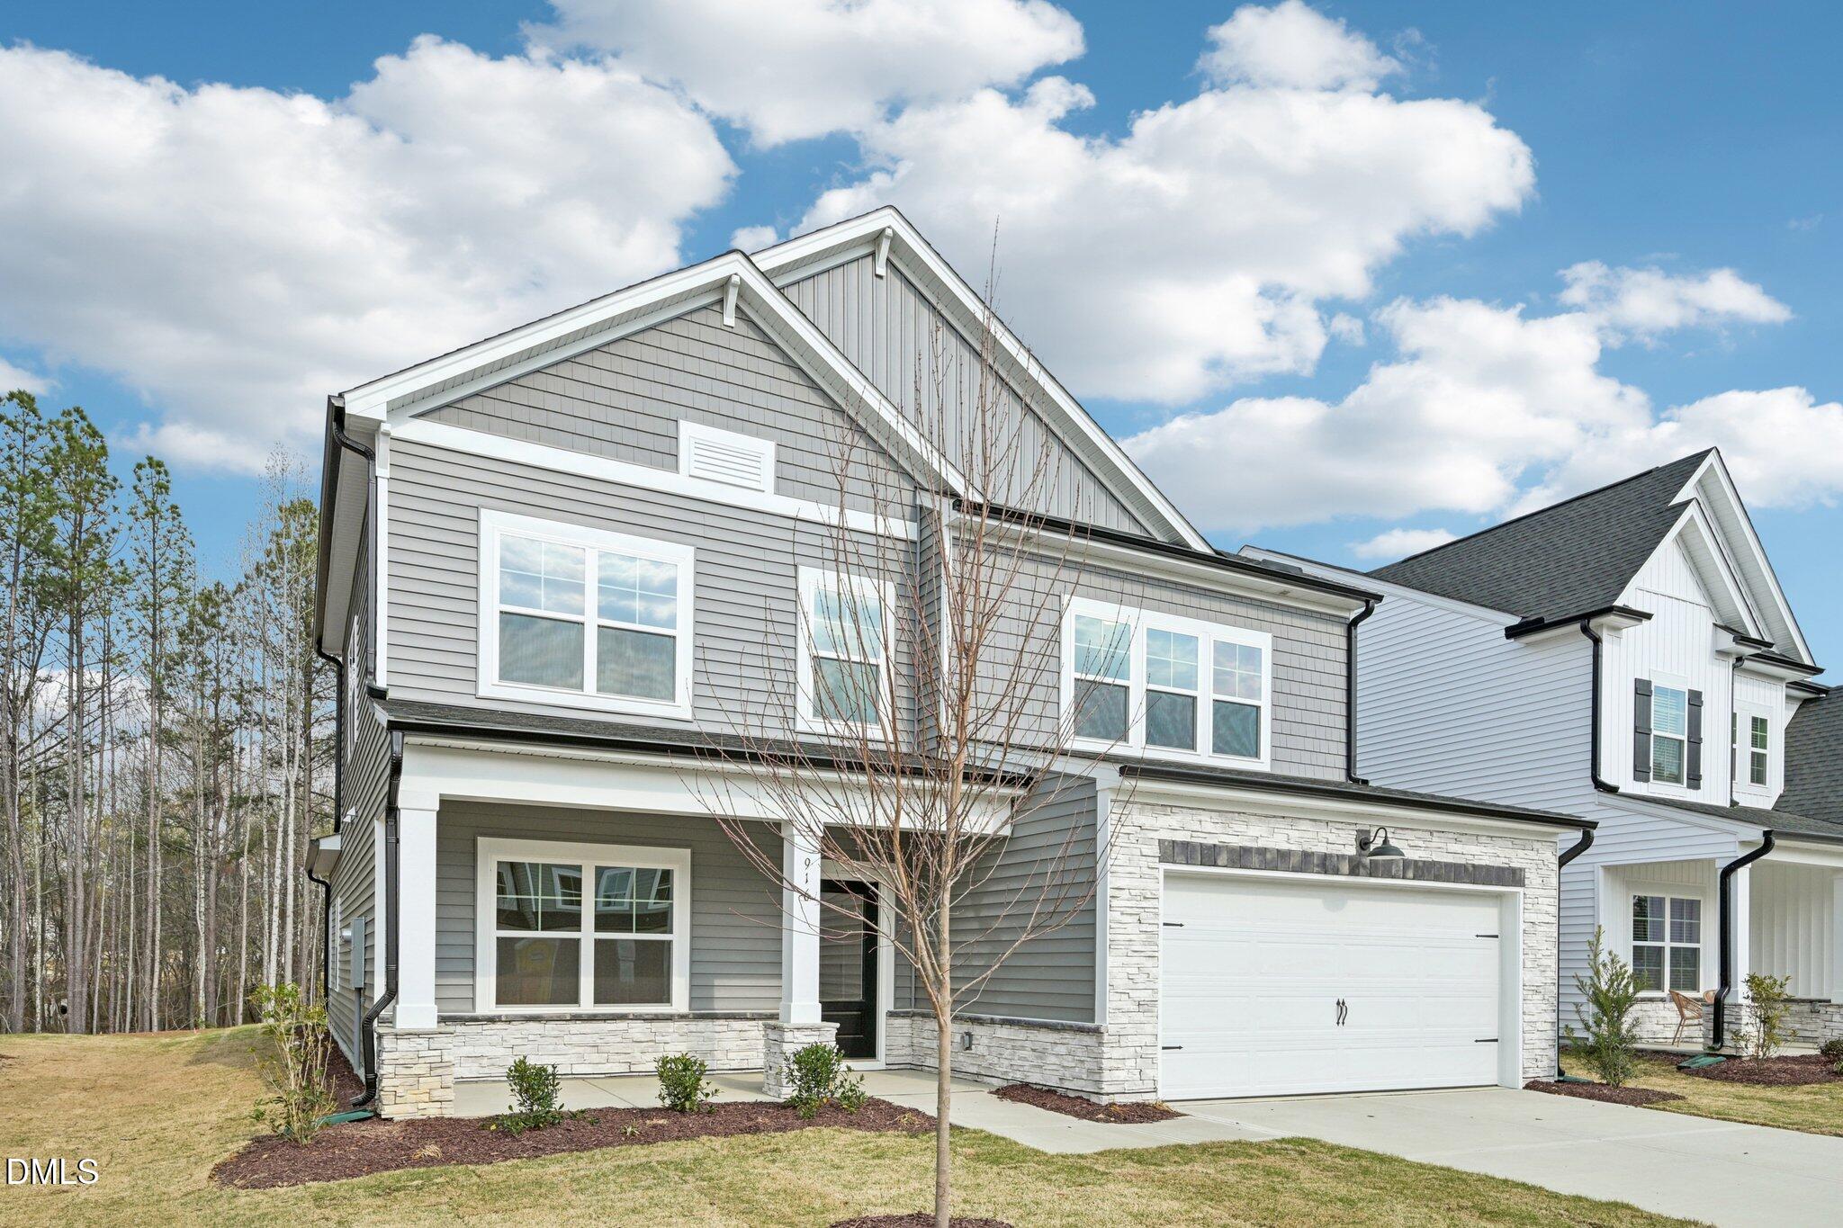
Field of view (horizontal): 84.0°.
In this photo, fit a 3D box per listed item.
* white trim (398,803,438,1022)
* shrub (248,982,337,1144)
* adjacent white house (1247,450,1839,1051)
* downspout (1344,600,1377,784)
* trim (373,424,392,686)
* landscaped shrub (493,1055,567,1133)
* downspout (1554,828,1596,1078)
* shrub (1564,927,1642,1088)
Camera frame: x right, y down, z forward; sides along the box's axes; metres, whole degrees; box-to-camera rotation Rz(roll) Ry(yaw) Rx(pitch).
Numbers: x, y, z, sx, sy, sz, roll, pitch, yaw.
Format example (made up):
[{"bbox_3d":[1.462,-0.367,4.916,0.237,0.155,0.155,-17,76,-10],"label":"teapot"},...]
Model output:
[{"bbox_3d":[-4.069,2.454,8.266,0.310,1.780,0.310,6,-11,-28],"label":"white trim"},{"bbox_3d":[-4.422,3.159,7.196,0.600,1.080,0.600,6,-11,-28],"label":"shrub"},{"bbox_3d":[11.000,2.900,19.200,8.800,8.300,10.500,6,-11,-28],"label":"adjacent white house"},{"bbox_3d":[5.915,1.048,13.792,0.320,2.450,0.340,6,-11,-28],"label":"downspout"},{"bbox_3d":[-4.979,-0.546,9.466,0.150,2.400,0.140,6,-11,-28],"label":"trim"},{"bbox_3d":[-2.927,3.608,7.667,0.500,0.560,0.500,6,-11,-28],"label":"landscaped shrub"},{"bbox_3d":[7.747,4.008,12.121,0.360,2.970,0.360,6,-11,-28],"label":"downspout"},{"bbox_3d":[7.986,4.606,11.993,0.820,1.800,0.820,6,-11,-28],"label":"shrub"}]

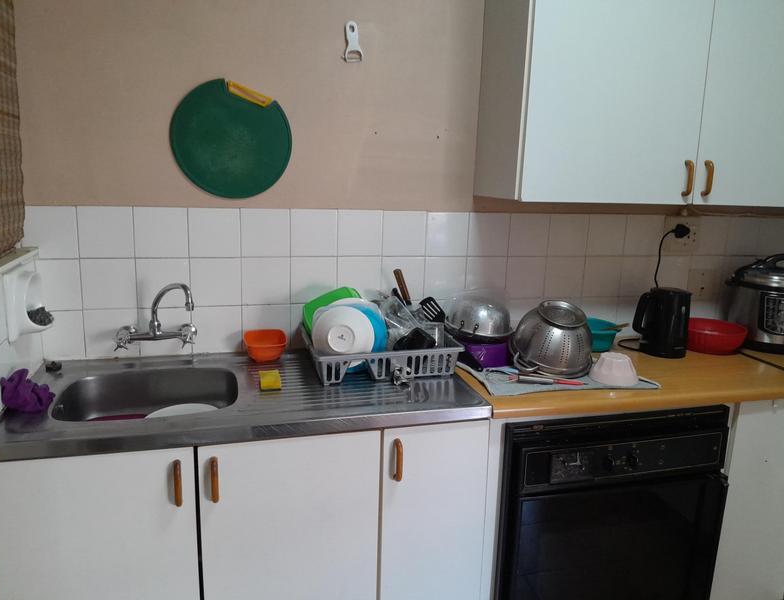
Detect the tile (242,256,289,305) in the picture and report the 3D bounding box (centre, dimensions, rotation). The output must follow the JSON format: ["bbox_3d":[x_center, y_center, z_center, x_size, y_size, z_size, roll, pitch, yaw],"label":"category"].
[{"bbox_3d":[-0.400,-0.061,1.918,0.150,0.150,0.010,-1,10,-14],"label":"tile"}]

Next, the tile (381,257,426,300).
[{"bbox_3d":[0.041,-0.069,2.025,0.150,0.150,0.008,-1,10,-15],"label":"tile"}]

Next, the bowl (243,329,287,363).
[{"bbox_3d":[-0.390,0.146,1.851,0.124,0.073,0.130,-1,10,-15],"label":"bowl"}]

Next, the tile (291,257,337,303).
[{"bbox_3d":[-0.253,-0.062,1.947,0.150,0.150,0.008,-1,10,-15],"label":"tile"}]

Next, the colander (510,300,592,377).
[{"bbox_3d":[0.489,0.099,1.783,0.257,0.139,0.307,31,36,32],"label":"colander"}]

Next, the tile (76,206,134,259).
[{"bbox_3d":[-0.847,-0.200,1.783,0.150,0.150,0.010,-1,11,-14],"label":"tile"}]

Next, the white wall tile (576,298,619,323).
[{"bbox_3d":[0.775,0.064,2.262,0.150,0.150,0.010,-1,11,-14],"label":"white wall tile"}]

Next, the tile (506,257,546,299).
[{"bbox_3d":[0.482,-0.079,2.141,0.150,0.150,0.008,-1,10,-15],"label":"tile"}]

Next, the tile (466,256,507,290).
[{"bbox_3d":[0.335,-0.076,2.102,0.150,0.150,0.008,-1,10,-15],"label":"tile"}]

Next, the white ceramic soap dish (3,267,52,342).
[{"bbox_3d":[-0.954,0.009,1.608,0.090,0.178,0.150,-1,11,-14],"label":"white ceramic soap dish"}]

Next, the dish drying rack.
[{"bbox_3d":[-0.036,0.154,1.784,0.420,0.097,0.350,-1,10,-15],"label":"dish drying rack"}]

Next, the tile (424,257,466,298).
[{"bbox_3d":[0.185,-0.071,2.035,0.149,0.148,0.008,-1,11,-15],"label":"tile"}]

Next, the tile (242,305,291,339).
[{"bbox_3d":[-0.404,0.091,1.935,0.150,0.150,0.008,-1,10,-15],"label":"tile"}]

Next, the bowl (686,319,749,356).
[{"bbox_3d":[1.122,0.132,2.142,0.245,0.080,0.245,2,11,0],"label":"bowl"}]

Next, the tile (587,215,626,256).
[{"bbox_3d":[0.779,-0.236,2.192,0.150,0.150,0.008,-1,10,-15],"label":"tile"}]

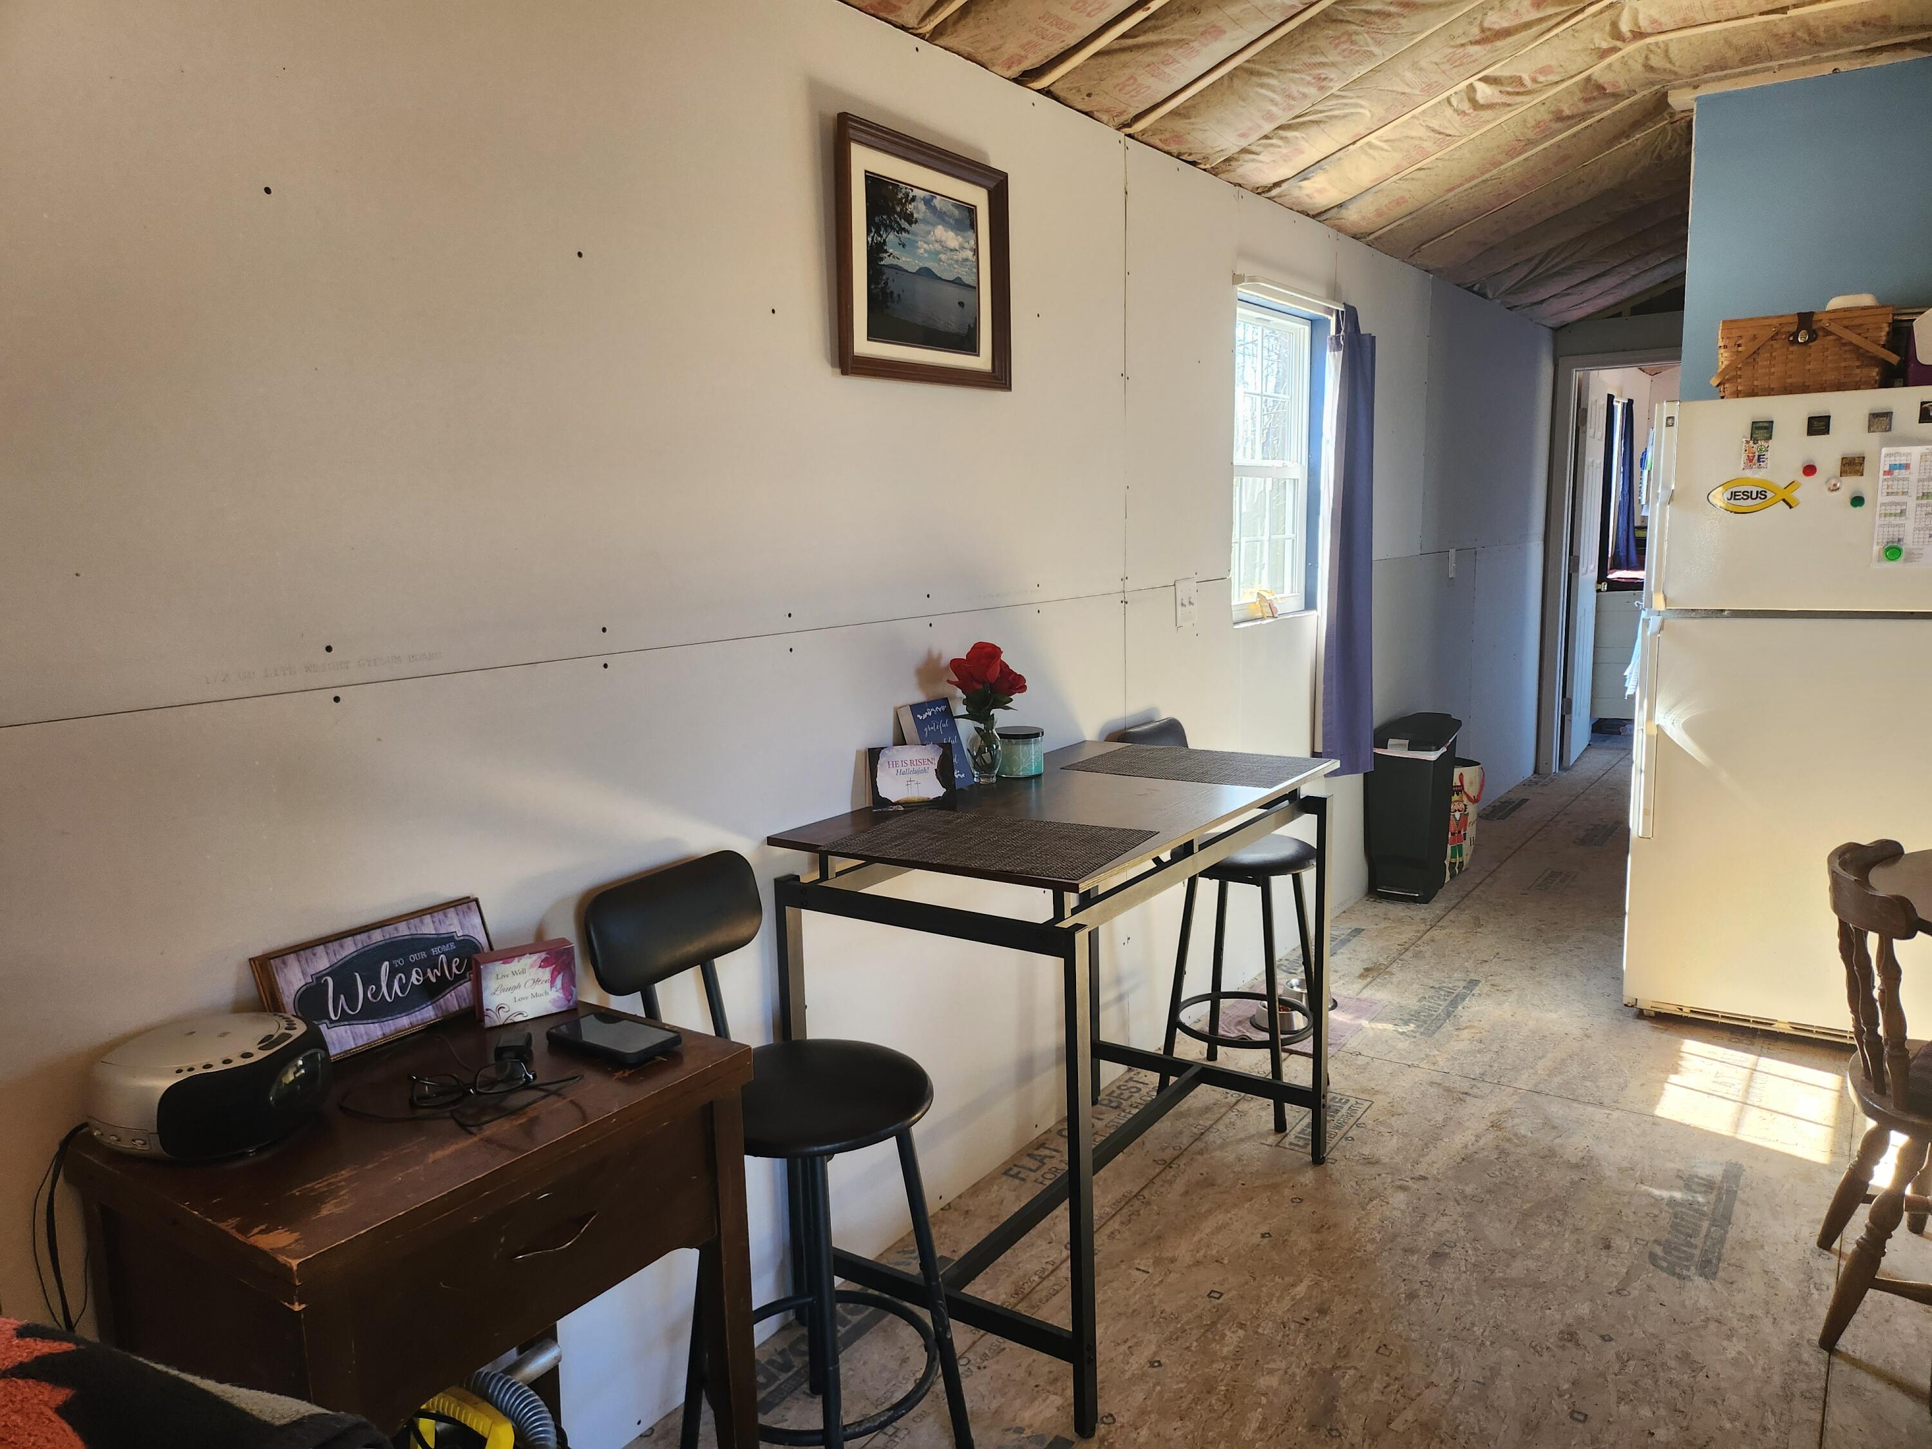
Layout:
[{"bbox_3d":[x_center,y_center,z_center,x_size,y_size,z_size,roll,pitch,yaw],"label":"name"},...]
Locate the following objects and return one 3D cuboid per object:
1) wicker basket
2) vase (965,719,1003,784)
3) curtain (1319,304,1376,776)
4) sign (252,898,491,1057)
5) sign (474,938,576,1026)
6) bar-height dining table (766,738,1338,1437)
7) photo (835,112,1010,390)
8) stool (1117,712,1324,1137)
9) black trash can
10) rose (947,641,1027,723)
[{"bbox_3d":[2.166,-0.940,3.453,0.390,0.210,0.280,4,10,31],"label":"wicker basket"},{"bbox_3d":[0.040,0.053,2.690,0.070,0.123,0.070,-1,9,0],"label":"vase"},{"bbox_3d":[1.201,-0.565,4.236,0.130,1.480,0.270,5,11,35],"label":"curtain"},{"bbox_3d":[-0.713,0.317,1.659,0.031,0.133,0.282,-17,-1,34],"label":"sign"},{"bbox_3d":[-0.555,0.325,1.688,0.113,0.084,0.039,-7,11,-34],"label":"sign"},{"bbox_3d":[0.239,0.577,2.607,0.600,0.897,1.100,5,11,35],"label":"bar-height dining table"},{"bbox_3d":[-0.062,-0.858,2.518,0.025,0.432,0.506,5,11,35],"label":"photo"},{"bbox_3d":[0.637,0.456,3.270,0.450,0.915,0.360,5,11,35],"label":"stool"},{"bbox_3d":[1.645,0.309,4.907,0.250,0.657,0.380,5,11,35],"label":"black trash can"},{"bbox_3d":[0.042,-0.083,2.675,0.140,0.165,0.140,-1,9,0],"label":"rose"}]

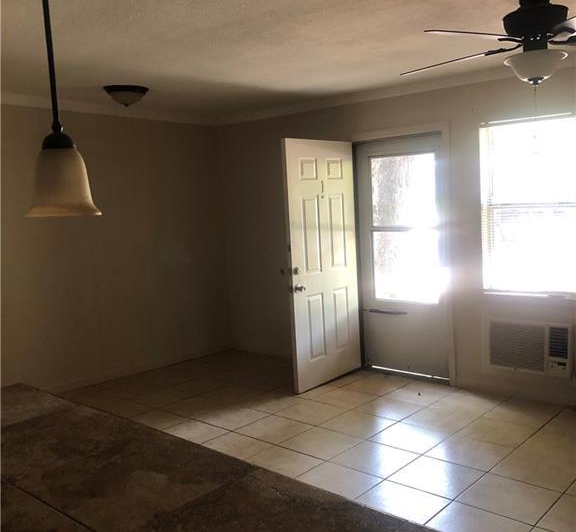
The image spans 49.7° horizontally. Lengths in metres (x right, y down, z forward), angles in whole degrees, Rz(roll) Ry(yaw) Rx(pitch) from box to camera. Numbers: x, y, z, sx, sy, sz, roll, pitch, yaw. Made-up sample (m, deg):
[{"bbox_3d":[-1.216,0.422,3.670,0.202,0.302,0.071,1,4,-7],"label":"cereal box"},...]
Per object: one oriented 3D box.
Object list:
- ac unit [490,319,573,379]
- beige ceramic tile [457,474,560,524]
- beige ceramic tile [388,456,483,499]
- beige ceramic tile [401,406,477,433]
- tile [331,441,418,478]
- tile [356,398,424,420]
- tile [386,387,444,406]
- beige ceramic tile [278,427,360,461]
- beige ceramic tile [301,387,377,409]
[{"bbox_3d":[1.823,0.589,4.631,0.600,0.385,0.180,3,8,42],"label":"ac unit"},{"bbox_3d":[1.126,1.181,3.167,0.402,0.010,0.402,3,8,41],"label":"beige ceramic tile"},{"bbox_3d":[0.820,1.165,3.435,0.402,0.010,0.402,3,8,41],"label":"beige ceramic tile"},{"bbox_3d":[1.051,1.068,4.310,0.402,0.010,0.402,3,8,41],"label":"beige ceramic tile"},{"bbox_3d":[0.519,1.154,3.710,0.403,0.010,0.403,3,8,41],"label":"tile"},{"bbox_3d":[0.746,1.052,4.578,0.402,0.010,0.402,3,8,41],"label":"tile"},{"bbox_3d":[1.014,1.012,4.882,0.402,0.010,0.402,3,8,41],"label":"tile"},{"bbox_3d":[0.209,1.133,3.972,0.402,0.010,0.402,3,8,41],"label":"beige ceramic tile"},{"bbox_3d":[0.442,1.035,4.852,0.403,0.010,0.403,3,8,41],"label":"beige ceramic tile"}]

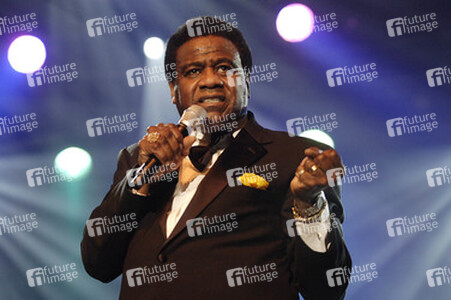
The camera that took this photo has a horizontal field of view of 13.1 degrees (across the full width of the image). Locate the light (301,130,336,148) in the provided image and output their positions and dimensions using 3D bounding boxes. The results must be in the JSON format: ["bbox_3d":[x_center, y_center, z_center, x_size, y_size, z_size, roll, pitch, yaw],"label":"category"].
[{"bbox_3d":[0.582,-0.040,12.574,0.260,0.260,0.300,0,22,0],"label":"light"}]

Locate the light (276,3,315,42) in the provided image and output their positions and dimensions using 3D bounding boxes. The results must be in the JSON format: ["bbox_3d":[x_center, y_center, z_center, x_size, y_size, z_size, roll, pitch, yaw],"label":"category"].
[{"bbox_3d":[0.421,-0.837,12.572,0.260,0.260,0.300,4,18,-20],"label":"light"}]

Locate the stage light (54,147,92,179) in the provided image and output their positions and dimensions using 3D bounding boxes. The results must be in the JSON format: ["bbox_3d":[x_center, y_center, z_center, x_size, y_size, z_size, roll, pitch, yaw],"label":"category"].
[{"bbox_3d":[-0.967,0.041,12.570,0.260,0.260,0.300,0,29,0],"label":"stage light"}]

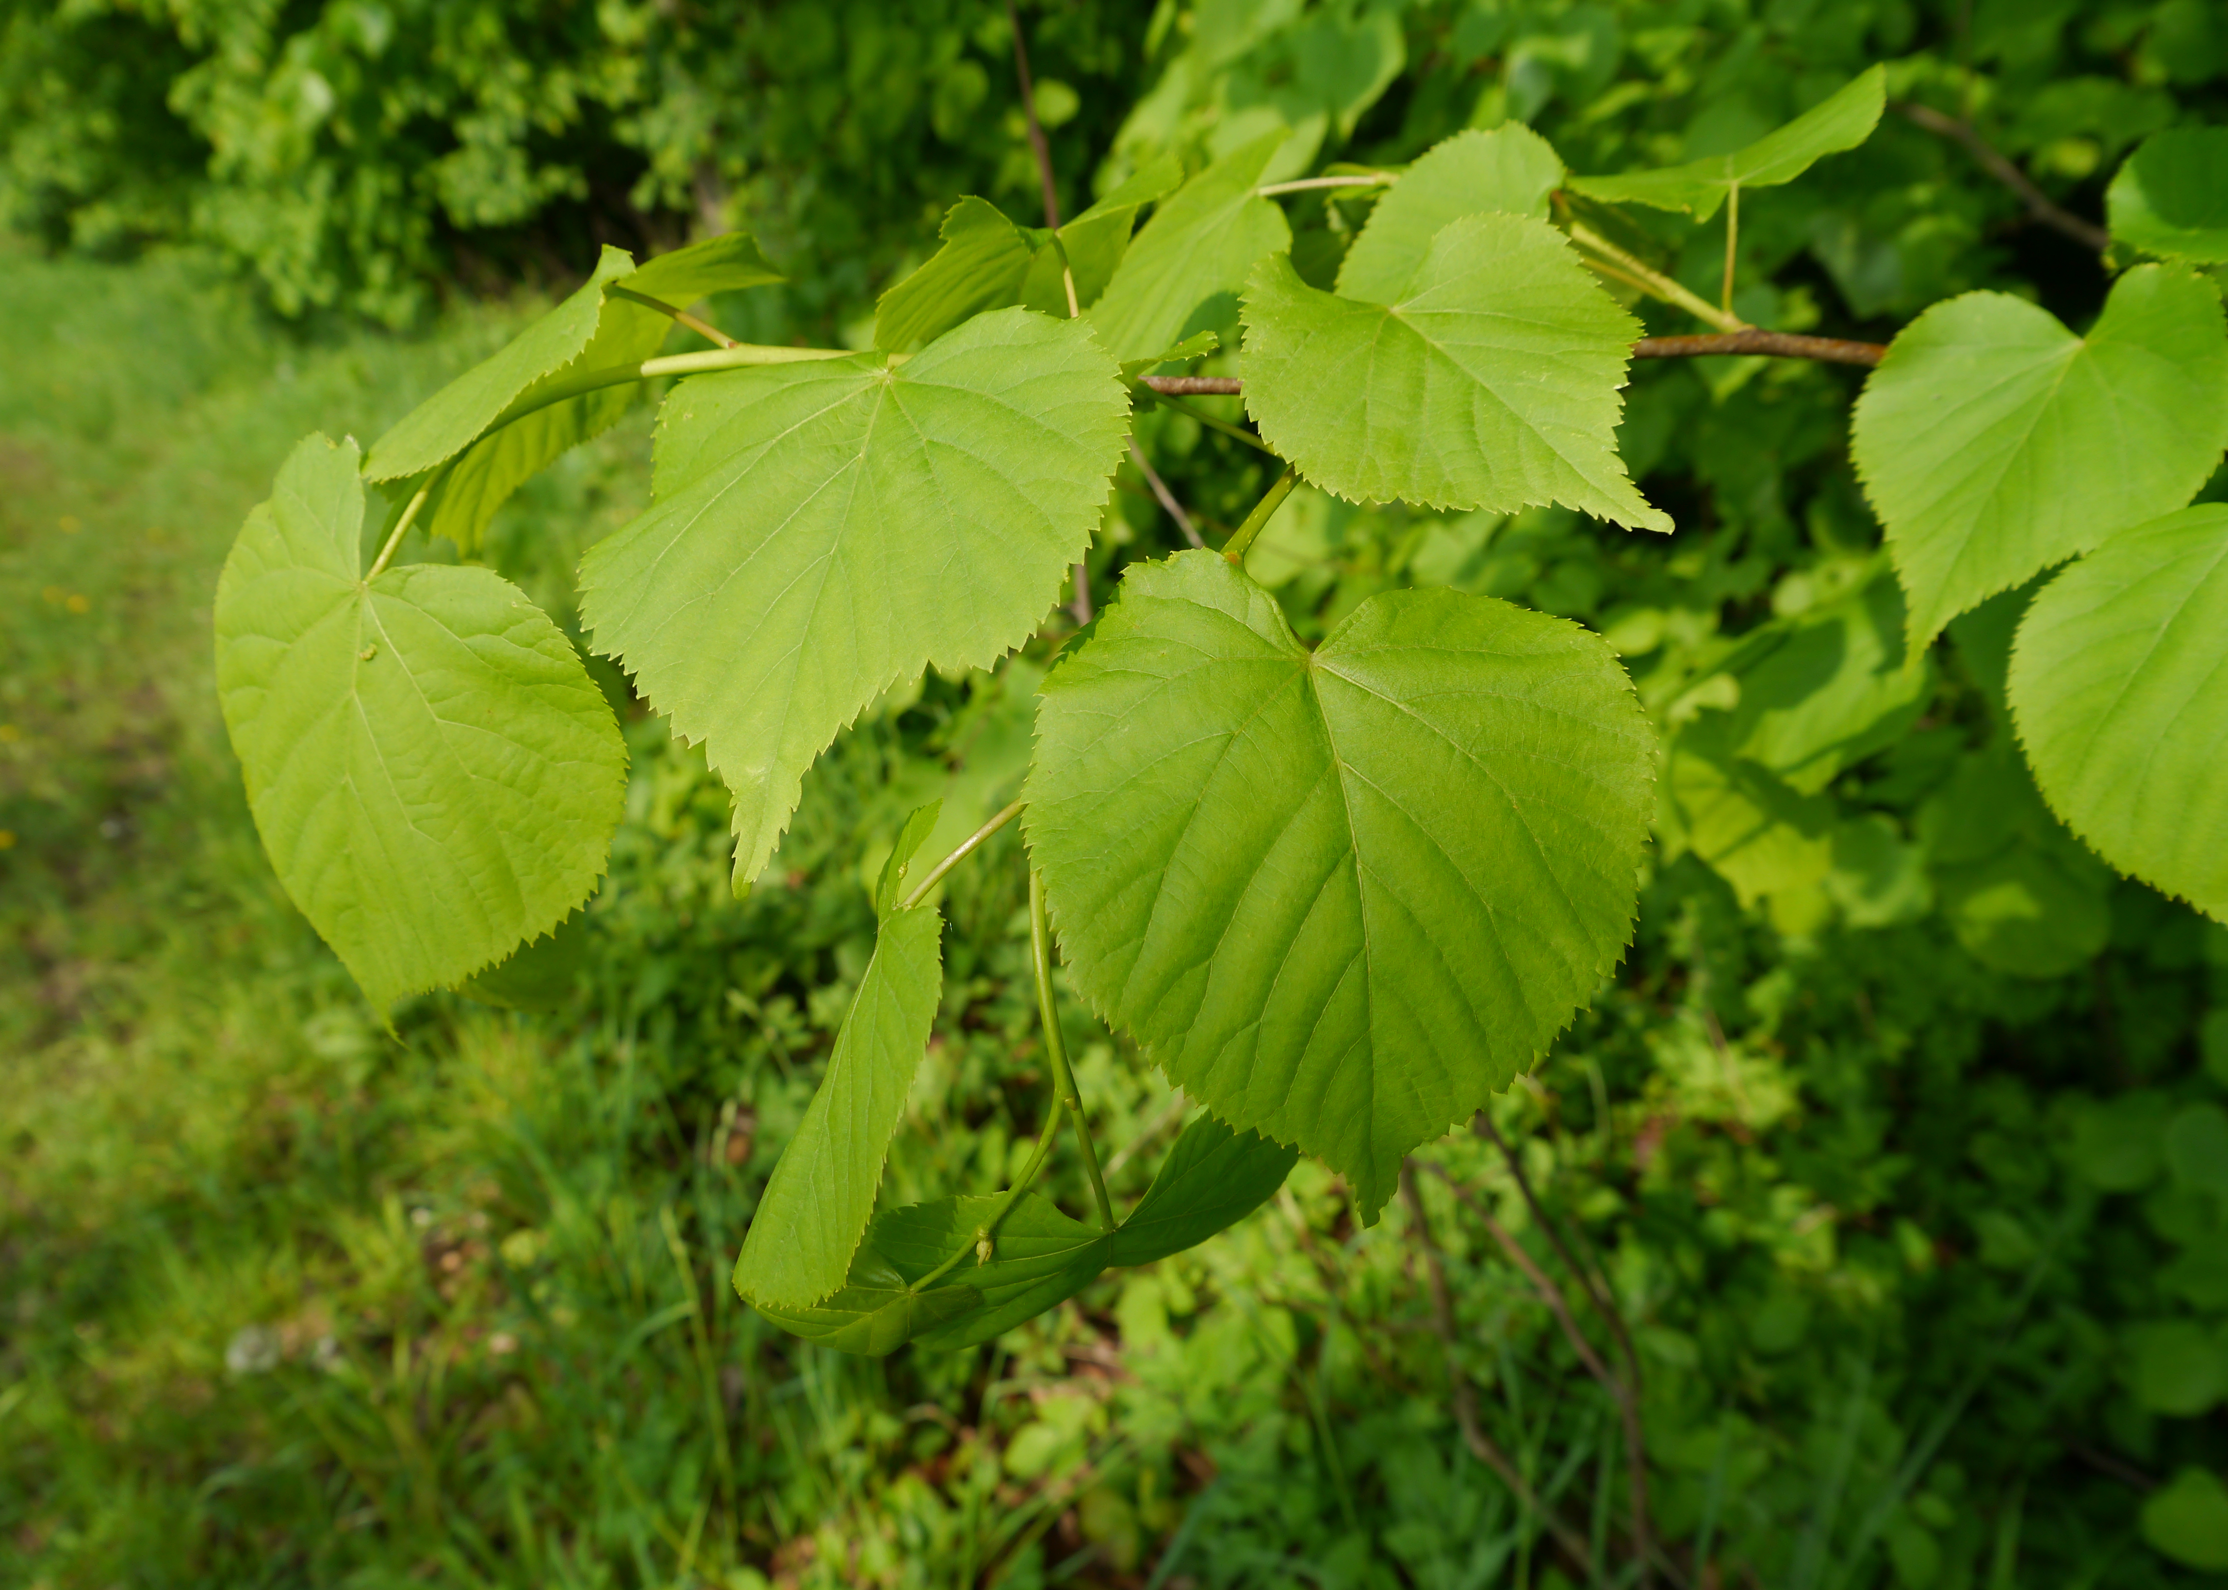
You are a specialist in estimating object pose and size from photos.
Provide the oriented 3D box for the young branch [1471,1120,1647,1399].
[{"bbox_3d":[0.242,0.250,0.975,0.014,0.209,0.014,-31,15,0],"label":"young branch"}]

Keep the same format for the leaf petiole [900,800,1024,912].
[{"bbox_3d":[-0.028,0.011,0.340,0.036,0.004,0.004,-42,41,-19],"label":"leaf petiole"}]

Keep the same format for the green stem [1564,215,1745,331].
[{"bbox_3d":[0.113,-0.110,0.380,0.052,0.007,0.007,37,35,13],"label":"green stem"}]

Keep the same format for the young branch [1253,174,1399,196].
[{"bbox_3d":[0.050,-0.142,0.420,0.036,0.004,0.004,-5,24,0],"label":"young branch"}]

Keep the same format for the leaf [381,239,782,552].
[{"bbox_3d":[-0.110,-0.082,0.365,0.050,0.038,0.077,29,73,39],"label":"leaf"}]

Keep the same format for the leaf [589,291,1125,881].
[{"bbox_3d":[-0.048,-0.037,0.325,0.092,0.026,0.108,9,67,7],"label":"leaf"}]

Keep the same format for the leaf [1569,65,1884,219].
[{"bbox_3d":[0.132,-0.141,0.390,0.070,0.020,0.045,-14,19,11],"label":"leaf"}]

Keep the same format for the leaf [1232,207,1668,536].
[{"bbox_3d":[0.064,-0.081,0.345,0.062,0.020,0.072,-35,73,-16],"label":"leaf"}]

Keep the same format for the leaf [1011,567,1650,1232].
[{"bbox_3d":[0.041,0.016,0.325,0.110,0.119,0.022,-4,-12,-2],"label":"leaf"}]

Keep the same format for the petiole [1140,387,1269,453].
[{"bbox_3d":[0.018,-0.067,0.329,0.033,0.003,0.003,33,13,23],"label":"petiole"}]

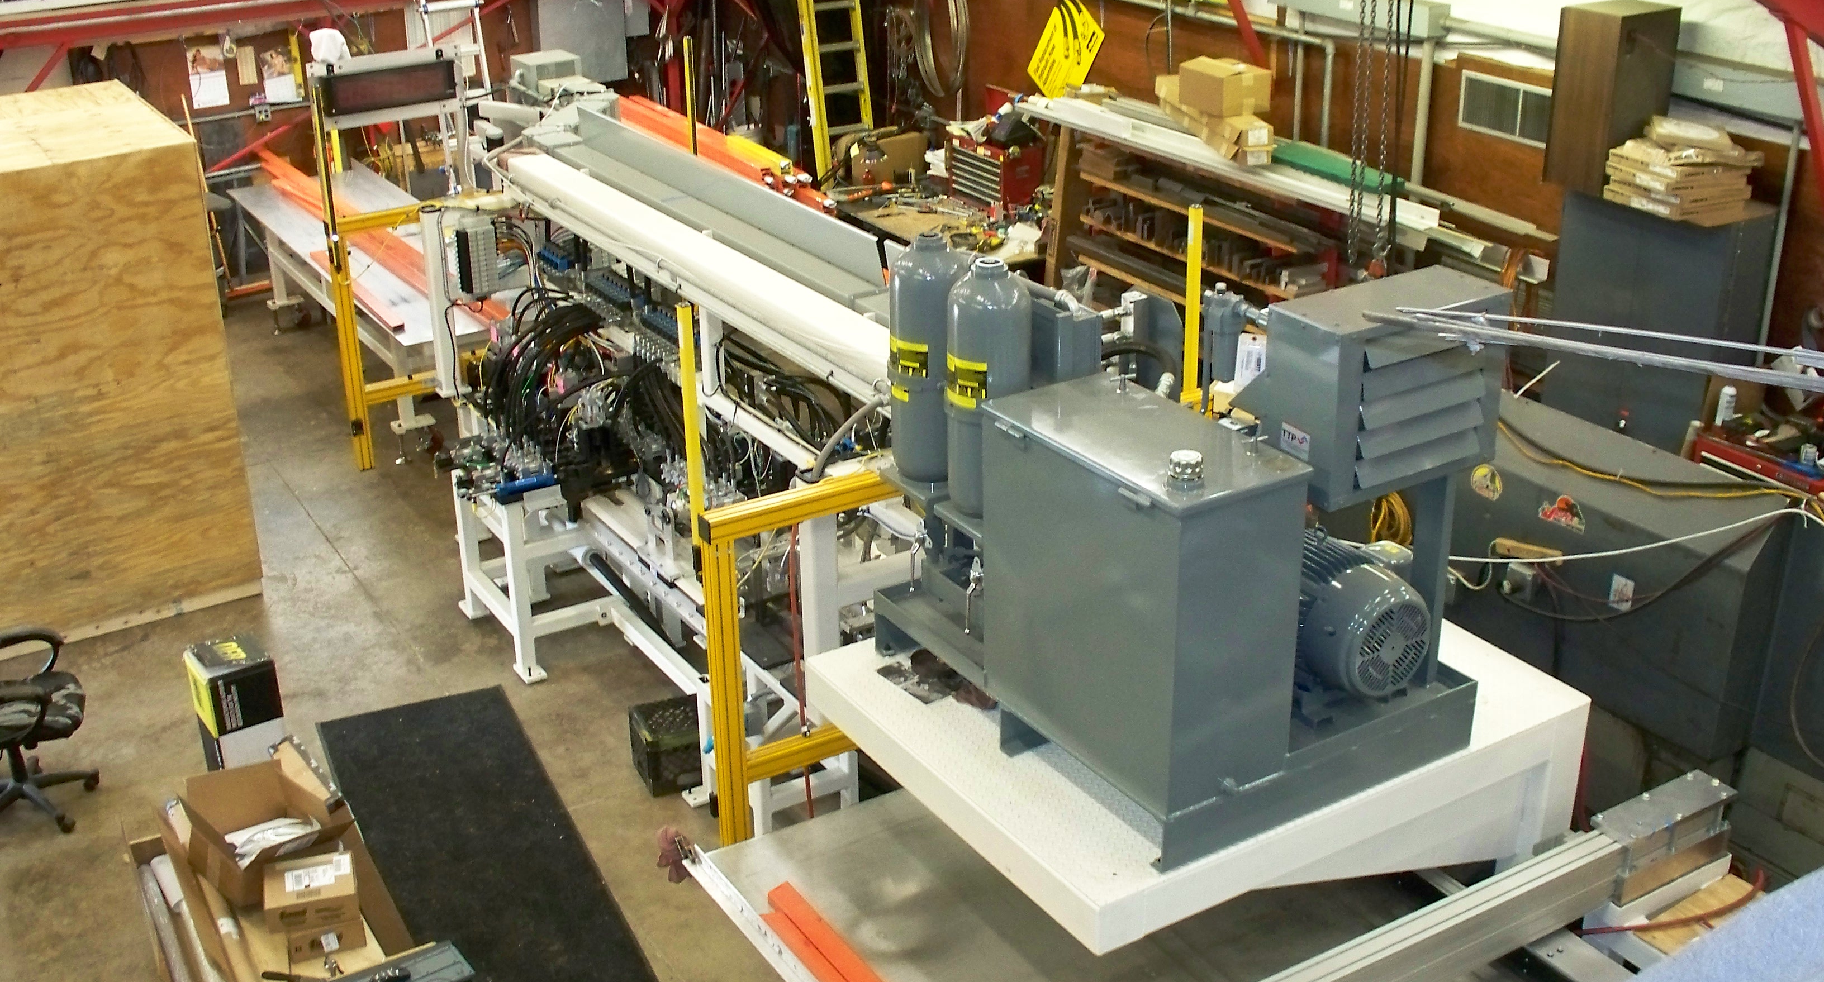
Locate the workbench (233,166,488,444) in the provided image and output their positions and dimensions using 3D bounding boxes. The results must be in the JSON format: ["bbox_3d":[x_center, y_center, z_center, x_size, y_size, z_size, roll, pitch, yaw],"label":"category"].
[{"bbox_3d":[-3.615,-1.331,13.282,1.140,0.830,4.240,-15,28,-29],"label":"workbench"}]

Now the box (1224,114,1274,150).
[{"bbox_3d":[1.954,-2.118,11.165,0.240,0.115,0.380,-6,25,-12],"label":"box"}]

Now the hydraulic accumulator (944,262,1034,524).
[{"bbox_3d":[0.216,-0.272,5.251,0.232,0.745,0.232,-1,24,0],"label":"hydraulic accumulator"}]

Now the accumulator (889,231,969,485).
[{"bbox_3d":[0.057,-0.373,5.481,0.232,0.745,0.232,-1,24,0],"label":"accumulator"}]

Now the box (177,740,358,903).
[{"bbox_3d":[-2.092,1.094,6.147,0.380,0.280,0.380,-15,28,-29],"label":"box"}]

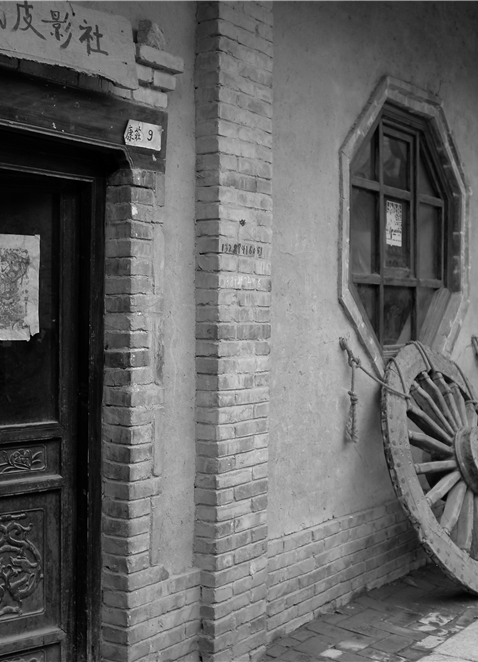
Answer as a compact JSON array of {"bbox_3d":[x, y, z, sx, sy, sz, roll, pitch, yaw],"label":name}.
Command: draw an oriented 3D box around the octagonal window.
[{"bbox_3d":[0.948,-0.542,5.697,0.160,1.660,1.760,1,1,34],"label":"octagonal window"}]

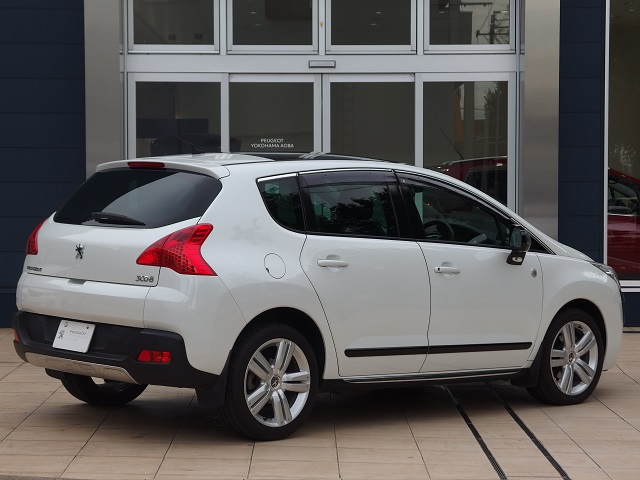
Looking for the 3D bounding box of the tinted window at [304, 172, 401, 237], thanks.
[{"bbox_3d":[0.181,-0.214,9.102,0.830,0.443,0.080,0,-18,-43],"label":"tinted window"}]

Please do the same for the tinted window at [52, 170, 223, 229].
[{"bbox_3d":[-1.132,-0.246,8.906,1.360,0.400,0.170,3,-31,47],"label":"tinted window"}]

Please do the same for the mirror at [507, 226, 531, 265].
[{"bbox_3d":[1.248,0.031,9.806,0.135,0.235,0.190,1,2,-28],"label":"mirror"}]

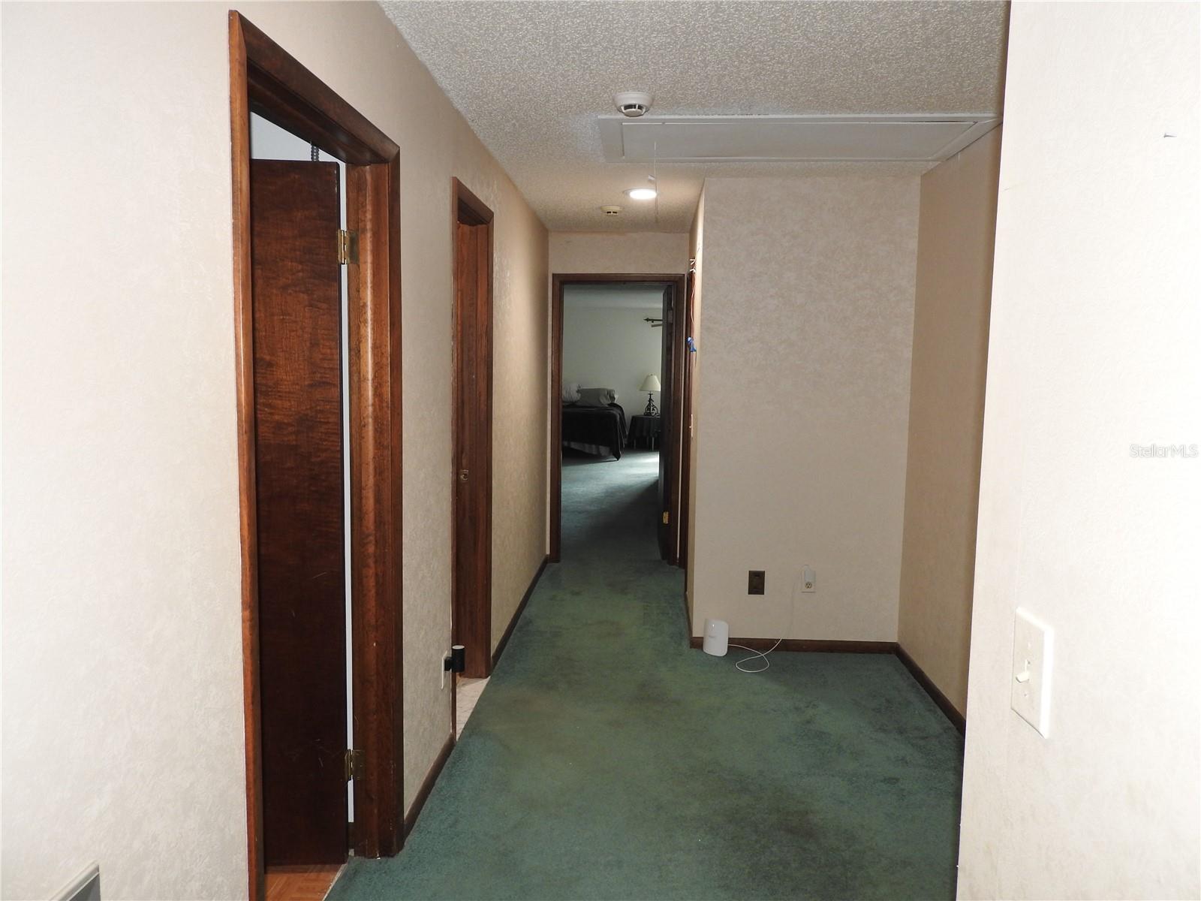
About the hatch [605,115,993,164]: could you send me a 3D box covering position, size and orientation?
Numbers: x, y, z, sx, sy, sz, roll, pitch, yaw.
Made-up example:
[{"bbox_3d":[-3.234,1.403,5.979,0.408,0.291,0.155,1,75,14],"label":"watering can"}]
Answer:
[{"bbox_3d":[0.769,-1.278,3.463,1.516,0.029,0.695,1,6,3],"label":"hatch"}]

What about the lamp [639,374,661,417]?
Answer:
[{"bbox_3d":[0.874,-0.932,14.150,0.410,0.732,0.410,1,6,3],"label":"lamp"}]

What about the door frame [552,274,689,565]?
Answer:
[{"bbox_3d":[0.119,-0.204,6.077,0.941,2.112,0.128,1,6,3],"label":"door frame"}]

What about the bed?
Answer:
[{"bbox_3d":[-0.482,-0.349,13.684,1.700,0.770,2.050,1,6,3],"label":"bed"}]

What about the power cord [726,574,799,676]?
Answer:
[{"bbox_3d":[0.833,0.850,4.149,0.345,0.414,0.325,1,6,3],"label":"power cord"}]

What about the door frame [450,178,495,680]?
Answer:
[{"bbox_3d":[-0.587,0.035,3.475,0.138,2.130,0.701,1,6,3],"label":"door frame"}]

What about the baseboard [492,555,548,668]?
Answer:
[{"bbox_3d":[-0.454,0.920,5.039,0.015,0.067,2.250,1,6,3],"label":"baseboard"}]

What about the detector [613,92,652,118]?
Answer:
[{"bbox_3d":[0.118,-1.223,2.961,0.144,0.051,0.144,1,6,3],"label":"detector"}]

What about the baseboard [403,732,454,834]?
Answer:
[{"bbox_3d":[-0.583,1.134,2.870,0.015,0.067,0.715,1,6,3],"label":"baseboard"}]

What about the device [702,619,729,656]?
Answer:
[{"bbox_3d":[0.590,0.954,4.268,0.118,0.170,0.064,4,7,30],"label":"device"}]

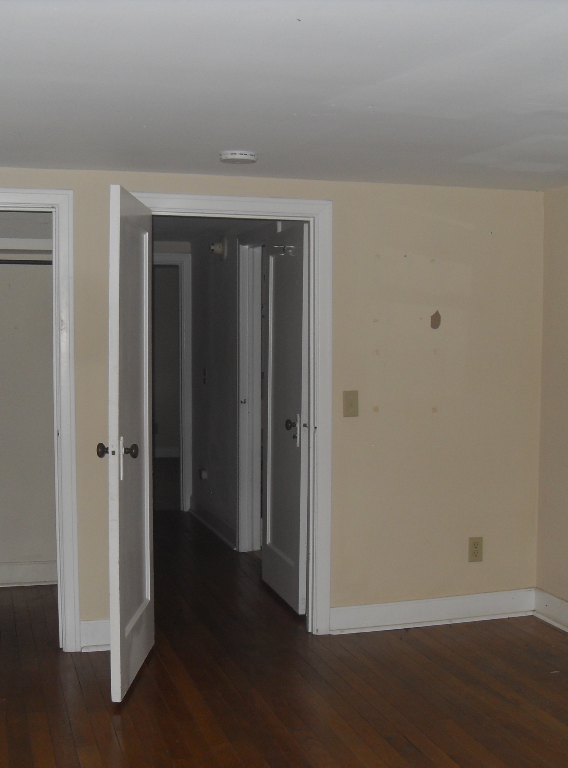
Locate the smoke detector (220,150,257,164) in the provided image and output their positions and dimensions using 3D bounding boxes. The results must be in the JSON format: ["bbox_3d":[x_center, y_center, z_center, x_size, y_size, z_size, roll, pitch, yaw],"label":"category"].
[{"bbox_3d":[-0.172,-0.855,3.831,0.143,0.040,0.143,-1,3,-16],"label":"smoke detector"}]

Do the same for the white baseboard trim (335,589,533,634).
[{"bbox_3d":[0.718,1.063,4.683,1.043,0.132,0.025,-1,3,-16],"label":"white baseboard trim"}]

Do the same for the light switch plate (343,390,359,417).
[{"bbox_3d":[0.303,0.090,4.515,0.071,0.117,0.009,-1,3,-16],"label":"light switch plate"}]

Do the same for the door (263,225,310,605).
[{"bbox_3d":[-0.002,0.169,5.122,0.036,1.866,0.722,-1,3,-16],"label":"door"}]

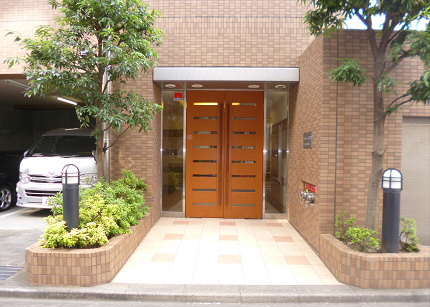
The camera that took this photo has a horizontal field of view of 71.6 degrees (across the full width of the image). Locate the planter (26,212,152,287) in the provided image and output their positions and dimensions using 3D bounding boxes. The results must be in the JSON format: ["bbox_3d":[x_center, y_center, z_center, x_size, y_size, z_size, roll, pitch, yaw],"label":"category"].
[{"bbox_3d":[-1.650,1.277,4.320,1.000,0.370,2.030,1,1,2],"label":"planter"}]

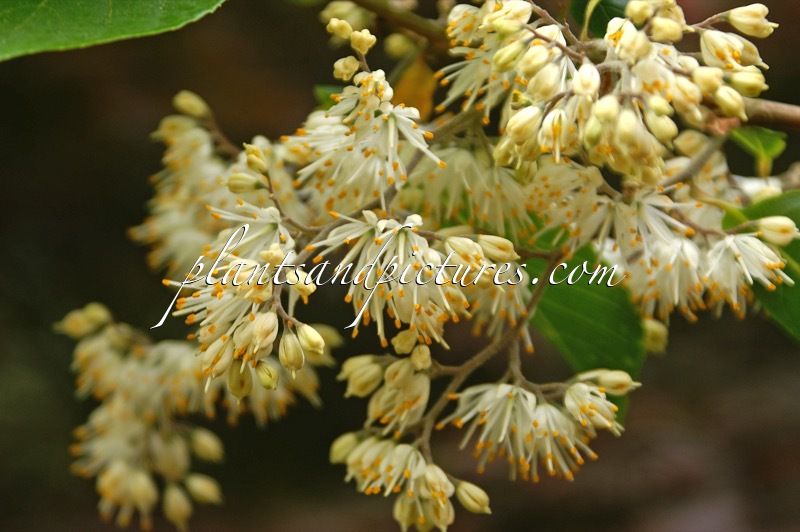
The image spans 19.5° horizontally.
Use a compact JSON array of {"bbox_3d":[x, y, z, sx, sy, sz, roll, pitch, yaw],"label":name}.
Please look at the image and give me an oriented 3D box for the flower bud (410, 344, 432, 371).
[{"bbox_3d":[0.005,0.020,0.512,0.005,0.005,0.007,0,31,-3],"label":"flower bud"}]

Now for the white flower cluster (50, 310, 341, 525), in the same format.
[{"bbox_3d":[-0.050,0.037,0.575,0.067,0.053,0.050,0,10,0],"label":"white flower cluster"}]

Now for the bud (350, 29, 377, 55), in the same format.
[{"bbox_3d":[-0.008,-0.048,0.497,0.005,0.005,0.006,0,-28,-7],"label":"bud"}]

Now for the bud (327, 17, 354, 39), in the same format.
[{"bbox_3d":[-0.019,-0.077,0.750,0.009,0.006,0.006,35,0,-12],"label":"bud"}]

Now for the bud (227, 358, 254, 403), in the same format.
[{"bbox_3d":[-0.035,0.024,0.503,0.005,0.010,0.005,4,-6,0],"label":"bud"}]

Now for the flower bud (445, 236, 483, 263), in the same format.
[{"bbox_3d":[0.014,-0.003,0.500,0.009,0.006,0.006,29,0,18],"label":"flower bud"}]

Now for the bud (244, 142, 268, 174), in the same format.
[{"bbox_3d":[-0.031,-0.023,0.508,0.004,0.008,0.004,-35,9,0],"label":"bud"}]

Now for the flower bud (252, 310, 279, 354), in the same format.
[{"bbox_3d":[-0.029,0.014,0.496,0.005,0.010,0.005,23,-12,0],"label":"flower bud"}]

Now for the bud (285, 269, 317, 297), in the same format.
[{"bbox_3d":[-0.021,0.004,0.495,0.008,0.005,0.005,41,0,11],"label":"bud"}]

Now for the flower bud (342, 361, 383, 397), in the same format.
[{"bbox_3d":[-0.008,0.025,0.515,0.010,0.006,0.006,-43,0,-9],"label":"flower bud"}]

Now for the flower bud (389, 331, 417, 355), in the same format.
[{"bbox_3d":[0.001,0.017,0.515,0.005,0.005,0.007,0,21,34],"label":"flower bud"}]

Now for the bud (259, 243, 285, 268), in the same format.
[{"bbox_3d":[-0.027,-0.002,0.500,0.007,0.005,0.005,-15,0,-33],"label":"bud"}]

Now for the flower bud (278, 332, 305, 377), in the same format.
[{"bbox_3d":[-0.023,0.019,0.500,0.005,0.010,0.005,-6,-9,0],"label":"flower bud"}]

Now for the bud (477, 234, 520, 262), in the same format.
[{"bbox_3d":[0.021,-0.004,0.505,0.010,0.005,0.005,24,0,6],"label":"bud"}]

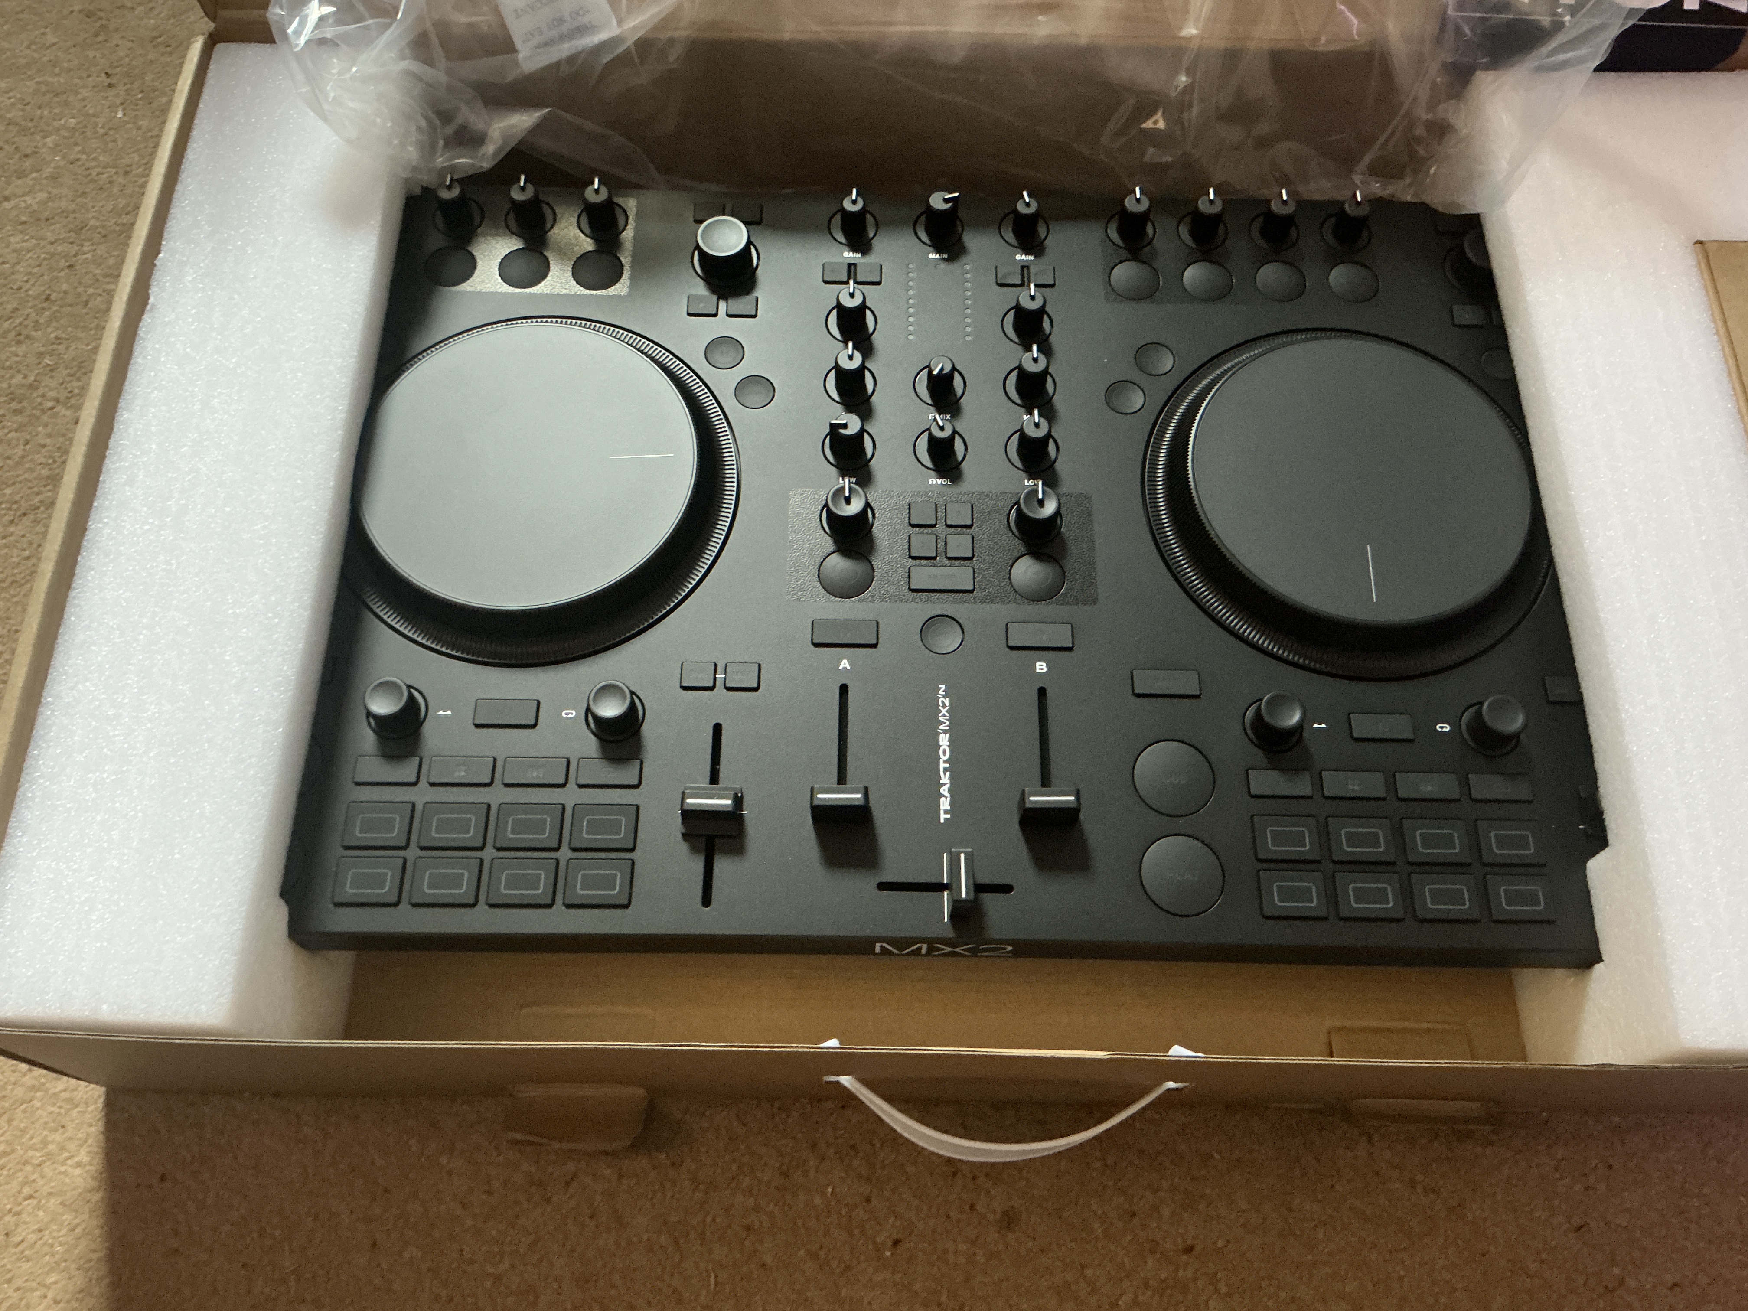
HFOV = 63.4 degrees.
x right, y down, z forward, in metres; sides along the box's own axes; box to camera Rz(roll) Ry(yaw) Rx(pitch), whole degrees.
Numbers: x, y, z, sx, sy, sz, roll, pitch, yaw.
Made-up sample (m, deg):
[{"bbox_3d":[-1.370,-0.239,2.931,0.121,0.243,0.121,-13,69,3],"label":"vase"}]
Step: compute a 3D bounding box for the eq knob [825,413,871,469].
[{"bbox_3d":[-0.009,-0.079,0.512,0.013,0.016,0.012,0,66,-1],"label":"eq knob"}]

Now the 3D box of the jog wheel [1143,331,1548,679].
[{"bbox_3d":[0.168,-0.060,0.492,0.141,0.015,0.141,1,65,0],"label":"jog wheel"}]

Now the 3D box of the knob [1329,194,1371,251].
[{"bbox_3d":[0.189,-0.172,0.557,0.011,0.016,0.012,-4,66,-2],"label":"knob"}]

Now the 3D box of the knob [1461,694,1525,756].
[{"bbox_3d":[0.209,0.022,0.474,0.016,0.012,0.016,1,67,0],"label":"knob"}]

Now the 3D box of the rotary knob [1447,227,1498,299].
[{"bbox_3d":[0.237,-0.152,0.550,0.022,0.015,0.022,1,66,0],"label":"rotary knob"}]

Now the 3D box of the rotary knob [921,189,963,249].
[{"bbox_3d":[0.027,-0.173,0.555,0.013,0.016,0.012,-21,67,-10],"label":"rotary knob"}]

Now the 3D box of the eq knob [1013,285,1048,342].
[{"bbox_3d":[0.059,-0.131,0.536,0.011,0.015,0.013,1,67,0],"label":"eq knob"}]

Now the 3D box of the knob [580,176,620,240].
[{"bbox_3d":[-0.107,-0.176,0.553,0.011,0.016,0.013,1,67,0],"label":"knob"}]

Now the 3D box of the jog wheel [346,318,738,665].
[{"bbox_3d":[-0.122,-0.066,0.505,0.144,0.015,0.144,0,66,-1],"label":"jog wheel"}]

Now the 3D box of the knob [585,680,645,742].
[{"bbox_3d":[-0.087,0.017,0.472,0.016,0.013,0.016,1,67,0],"label":"knob"}]

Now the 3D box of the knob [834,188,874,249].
[{"bbox_3d":[-0.008,-0.174,0.555,0.011,0.016,0.012,2,66,0],"label":"knob"}]

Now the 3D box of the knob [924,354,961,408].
[{"bbox_3d":[0.025,-0.106,0.533,0.010,0.014,0.011,31,69,12],"label":"knob"}]

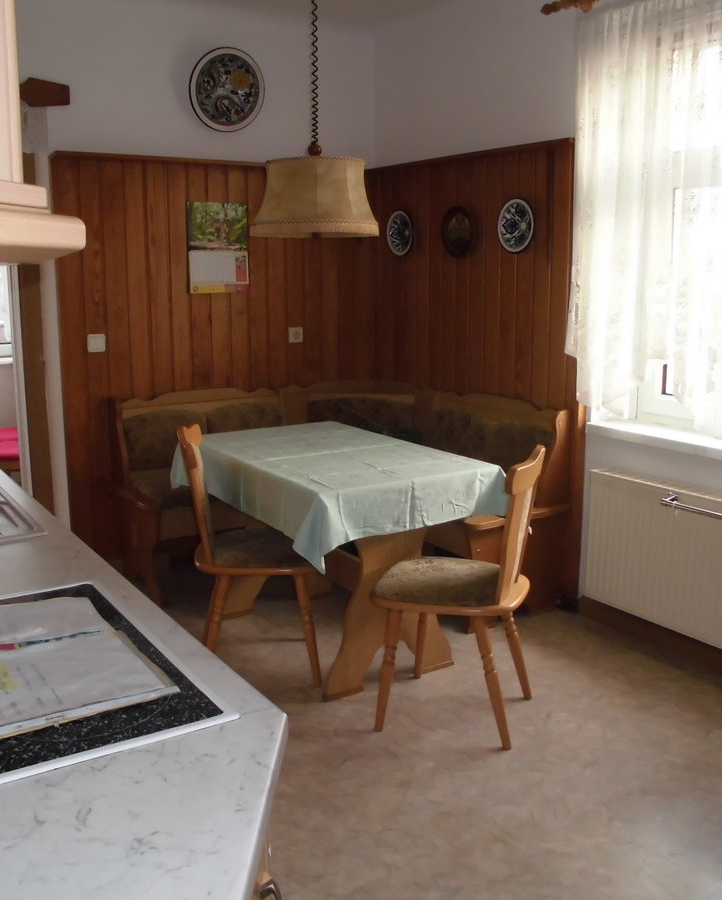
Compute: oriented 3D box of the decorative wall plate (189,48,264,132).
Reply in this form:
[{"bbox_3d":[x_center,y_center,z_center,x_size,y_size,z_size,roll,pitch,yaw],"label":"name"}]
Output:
[{"bbox_3d":[-0.637,-1.725,4.317,0.380,0.380,0.040,-7,14,-32],"label":"decorative wall plate"}]

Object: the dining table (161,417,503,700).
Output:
[{"bbox_3d":[-0.126,0.371,3.462,0.740,0.760,1.120,-7,14,-32],"label":"dining table"}]

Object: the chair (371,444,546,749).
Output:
[{"bbox_3d":[0.308,0.432,2.870,0.470,0.880,0.420,4,12,19],"label":"chair"}]

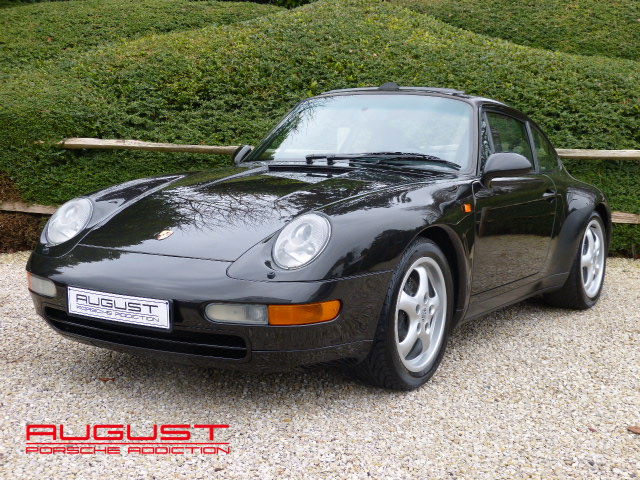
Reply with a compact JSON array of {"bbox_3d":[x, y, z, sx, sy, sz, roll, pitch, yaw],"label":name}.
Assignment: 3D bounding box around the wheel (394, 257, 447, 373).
[{"bbox_3d":[0.350,0.299,3.791,0.160,0.470,0.470,5,7,32],"label":"wheel"}]

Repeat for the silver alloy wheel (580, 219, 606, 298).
[{"bbox_3d":[1.592,0.110,5.672,0.170,0.470,0.470,5,7,32],"label":"silver alloy wheel"}]

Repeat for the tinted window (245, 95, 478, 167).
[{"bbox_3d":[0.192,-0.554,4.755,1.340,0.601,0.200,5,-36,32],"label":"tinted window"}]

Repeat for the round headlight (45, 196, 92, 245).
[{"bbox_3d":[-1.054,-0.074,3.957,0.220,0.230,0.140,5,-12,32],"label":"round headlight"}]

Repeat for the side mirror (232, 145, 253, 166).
[{"bbox_3d":[-0.414,-0.471,5.257,0.185,0.130,0.120,5,7,32],"label":"side mirror"}]

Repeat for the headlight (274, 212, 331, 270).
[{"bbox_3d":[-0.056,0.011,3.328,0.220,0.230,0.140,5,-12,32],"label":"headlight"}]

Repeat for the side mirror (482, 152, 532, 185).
[{"bbox_3d":[0.893,-0.346,4.399,0.200,0.135,0.120,5,7,32],"label":"side mirror"}]

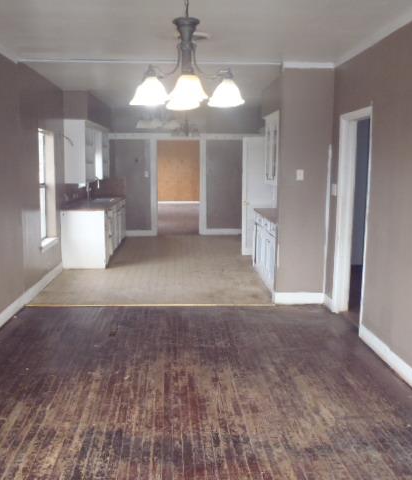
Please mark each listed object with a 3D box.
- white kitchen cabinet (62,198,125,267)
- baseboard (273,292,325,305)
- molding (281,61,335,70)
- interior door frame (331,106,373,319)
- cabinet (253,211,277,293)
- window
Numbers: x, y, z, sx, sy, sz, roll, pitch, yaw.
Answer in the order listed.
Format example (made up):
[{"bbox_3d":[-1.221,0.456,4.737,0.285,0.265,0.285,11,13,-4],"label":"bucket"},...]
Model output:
[{"bbox_3d":[-1.906,-0.258,9.367,0.632,0.893,3.392,0,9,-3],"label":"white kitchen cabinet"},{"bbox_3d":[1.079,0.670,5.889,0.573,0.141,0.024,0,9,-3],"label":"baseboard"},{"bbox_3d":[1.103,-1.845,5.492,0.576,0.077,0.056,0,9,-3],"label":"molding"},{"bbox_3d":[1.475,-0.188,5.070,0.168,2.088,0.880,0,9,-3],"label":"interior door frame"},{"bbox_3d":[1.033,0.133,6.925,0.557,0.896,1.872,0,9,-3],"label":"cabinet"},{"bbox_3d":[-2.127,-0.668,6.797,0.144,1.504,0.864,0,9,-3],"label":"window"}]

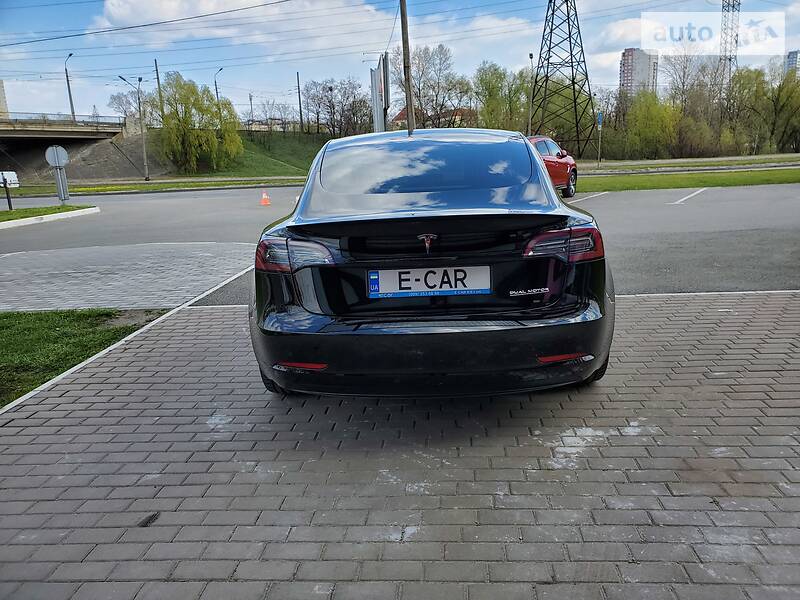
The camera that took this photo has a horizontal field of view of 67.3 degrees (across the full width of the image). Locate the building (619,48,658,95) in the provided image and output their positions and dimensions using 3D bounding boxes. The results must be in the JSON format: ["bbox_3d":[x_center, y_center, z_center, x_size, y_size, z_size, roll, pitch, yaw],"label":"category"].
[{"bbox_3d":[205.915,-173.093,518.694,25.000,80.497,21.000,-6,14,-13],"label":"building"}]

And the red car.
[{"bbox_3d":[3.193,-3.427,15.778,1.860,1.650,4.550,7,16,33],"label":"red car"}]

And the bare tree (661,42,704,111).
[{"bbox_3d":[34.675,-24.675,73.774,4.918,13.039,4.918,-2,13,0],"label":"bare tree"}]

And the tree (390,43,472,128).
[{"bbox_3d":[5.219,-34.719,99.496,13.514,14.758,12.163,-2,13,0],"label":"tree"}]

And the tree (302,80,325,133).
[{"bbox_3d":[-13.892,-31.004,96.526,3.499,8.040,3.499,-2,13,0],"label":"tree"}]

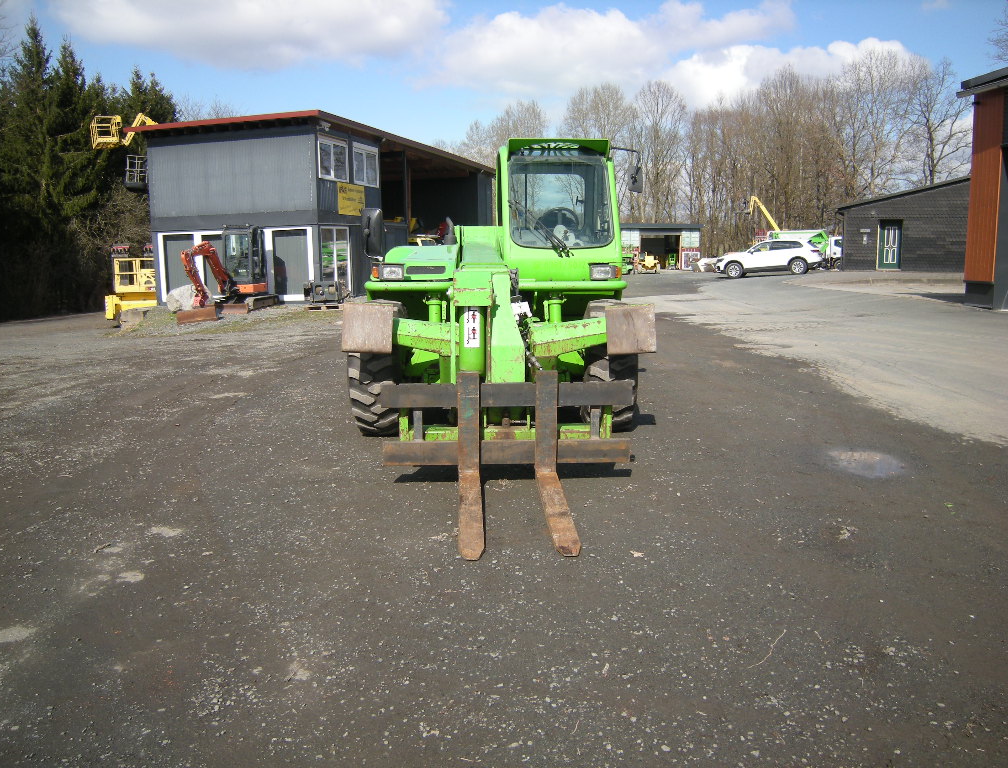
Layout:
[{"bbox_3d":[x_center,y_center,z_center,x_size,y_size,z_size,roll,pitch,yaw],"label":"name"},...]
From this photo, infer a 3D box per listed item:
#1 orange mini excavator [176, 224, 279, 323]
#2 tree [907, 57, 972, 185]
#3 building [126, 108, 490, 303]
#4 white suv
[{"bbox_3d":[-7.242,-3.154,21.966,1.400,2.420,3.900,1,10,7],"label":"orange mini excavator"},{"bbox_3d":[30.511,-15.704,58.263,5.600,13.950,5.600,-1,10,0],"label":"tree"},{"bbox_3d":[-5.713,-6.367,31.605,6.450,5.400,16.300,2,10,17],"label":"building"},{"bbox_3d":[12.524,-5.951,38.879,4.850,1.710,1.970,-1,9,15],"label":"white suv"}]

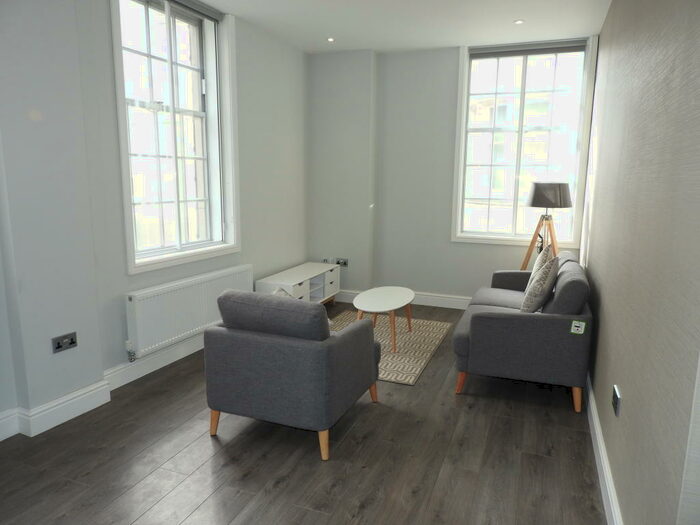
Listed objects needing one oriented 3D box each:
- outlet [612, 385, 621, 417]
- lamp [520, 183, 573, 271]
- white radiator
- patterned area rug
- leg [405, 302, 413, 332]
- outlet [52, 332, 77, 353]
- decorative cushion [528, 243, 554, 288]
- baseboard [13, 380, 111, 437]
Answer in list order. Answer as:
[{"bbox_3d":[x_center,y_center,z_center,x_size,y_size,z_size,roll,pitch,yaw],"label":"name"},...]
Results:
[{"bbox_3d":[1.166,0.599,2.118,0.012,0.086,0.146,4,10,21],"label":"outlet"},{"bbox_3d":[1.839,-0.066,4.764,0.550,1.410,0.550,4,10,20],"label":"lamp"},{"bbox_3d":[-1.204,0.336,3.938,0.095,0.445,1.390,5,10,23],"label":"white radiator"},{"bbox_3d":[0.204,0.690,4.352,1.140,0.012,1.680,4,10,21],"label":"patterned area rug"},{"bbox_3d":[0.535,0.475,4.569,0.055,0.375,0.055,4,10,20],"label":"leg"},{"bbox_3d":[-1.641,0.466,2.799,0.010,0.086,0.146,5,10,23],"label":"outlet"},{"bbox_3d":[1.559,0.098,3.967,0.140,0.430,0.430,24,12,4],"label":"decorative cushion"},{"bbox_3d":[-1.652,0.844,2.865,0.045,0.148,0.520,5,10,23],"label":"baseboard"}]

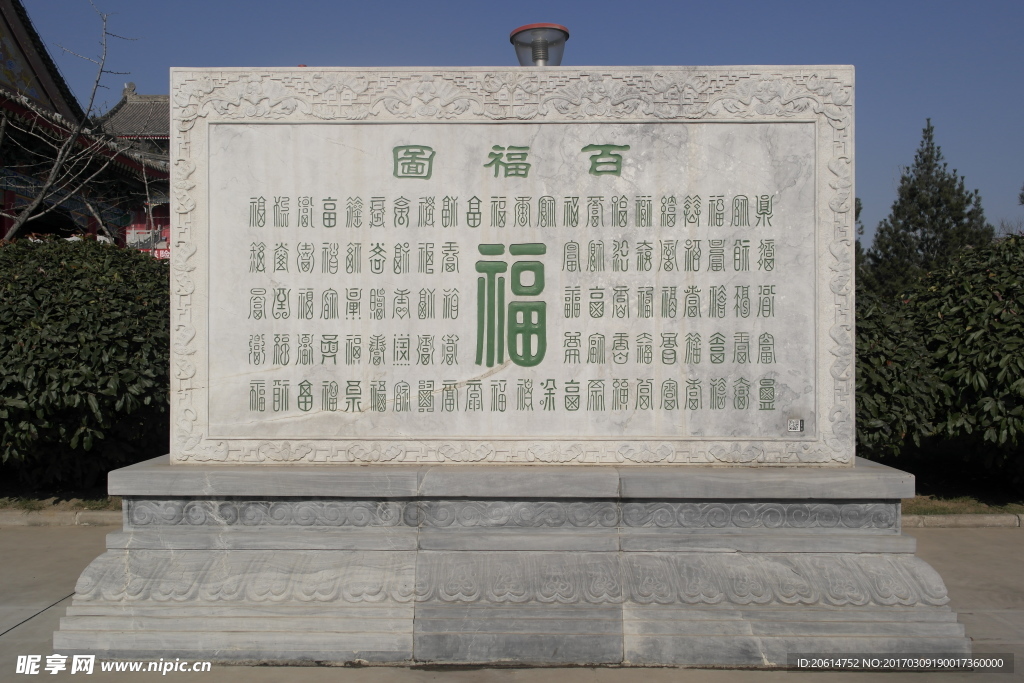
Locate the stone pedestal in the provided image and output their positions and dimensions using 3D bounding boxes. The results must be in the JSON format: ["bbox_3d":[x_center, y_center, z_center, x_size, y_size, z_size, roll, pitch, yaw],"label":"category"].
[{"bbox_3d":[-0.010,1.137,4.870,4.520,0.920,1.310,0,0,1],"label":"stone pedestal"}]

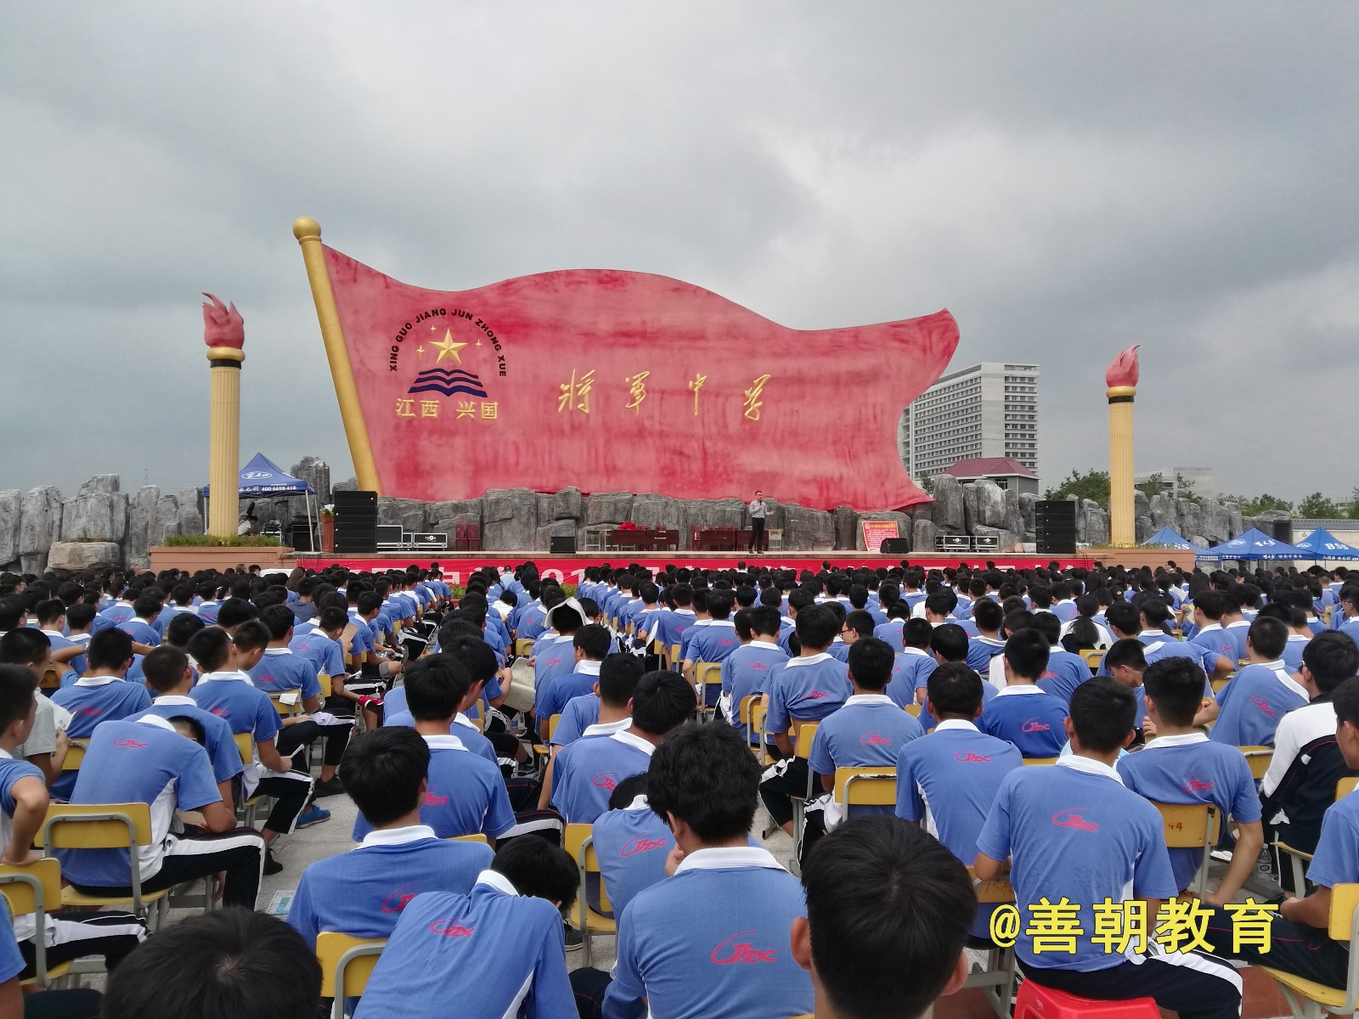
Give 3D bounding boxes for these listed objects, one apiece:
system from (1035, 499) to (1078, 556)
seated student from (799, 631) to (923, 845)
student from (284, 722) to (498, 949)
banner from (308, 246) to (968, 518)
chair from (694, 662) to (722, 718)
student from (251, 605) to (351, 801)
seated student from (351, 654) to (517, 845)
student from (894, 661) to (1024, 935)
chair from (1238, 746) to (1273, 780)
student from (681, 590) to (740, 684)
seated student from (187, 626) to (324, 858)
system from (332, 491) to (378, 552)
[{"bbox_3d":[10.988,0.527,29.800,1.050,1.520,0.540,0,-2,-13],"label":"system"},{"bbox_3d":[0.690,1.105,4.050,0.550,1.250,0.800,0,-2,-6],"label":"seated student"},{"bbox_3d":[-0.651,1.109,2.460,0.500,1.240,0.760,0,-2,-2],"label":"student"},{"bbox_3d":[-0.615,-4.222,36.364,22.900,8.900,1.300,0,-2,-12],"label":"banner"},{"bbox_3d":[0.280,1.483,7.270,0.390,0.790,0.450,0,-2,-8],"label":"chair"},{"bbox_3d":[-2.270,1.202,6.180,0.480,1.270,0.820,0,-2,5],"label":"student"},{"bbox_3d":[-0.700,1.062,3.080,0.550,1.290,0.800,0,-2,7],"label":"seated student"},{"bbox_3d":[0.894,1.127,3.500,0.480,1.270,0.780,0,-2,-4],"label":"student"},{"bbox_3d":[2.503,1.404,4.520,0.400,0.780,0.460,0,-2,-2],"label":"chair"},{"bbox_3d":[0.260,1.242,7.150,0.480,1.270,0.760,0,-2,-3],"label":"student"},{"bbox_3d":[-2.033,1.170,4.880,0.500,1.270,0.780,0,-2,14],"label":"seated student"},{"bbox_3d":[-8.753,0.358,27.800,1.120,1.670,0.650,0,-2,-7],"label":"system"}]

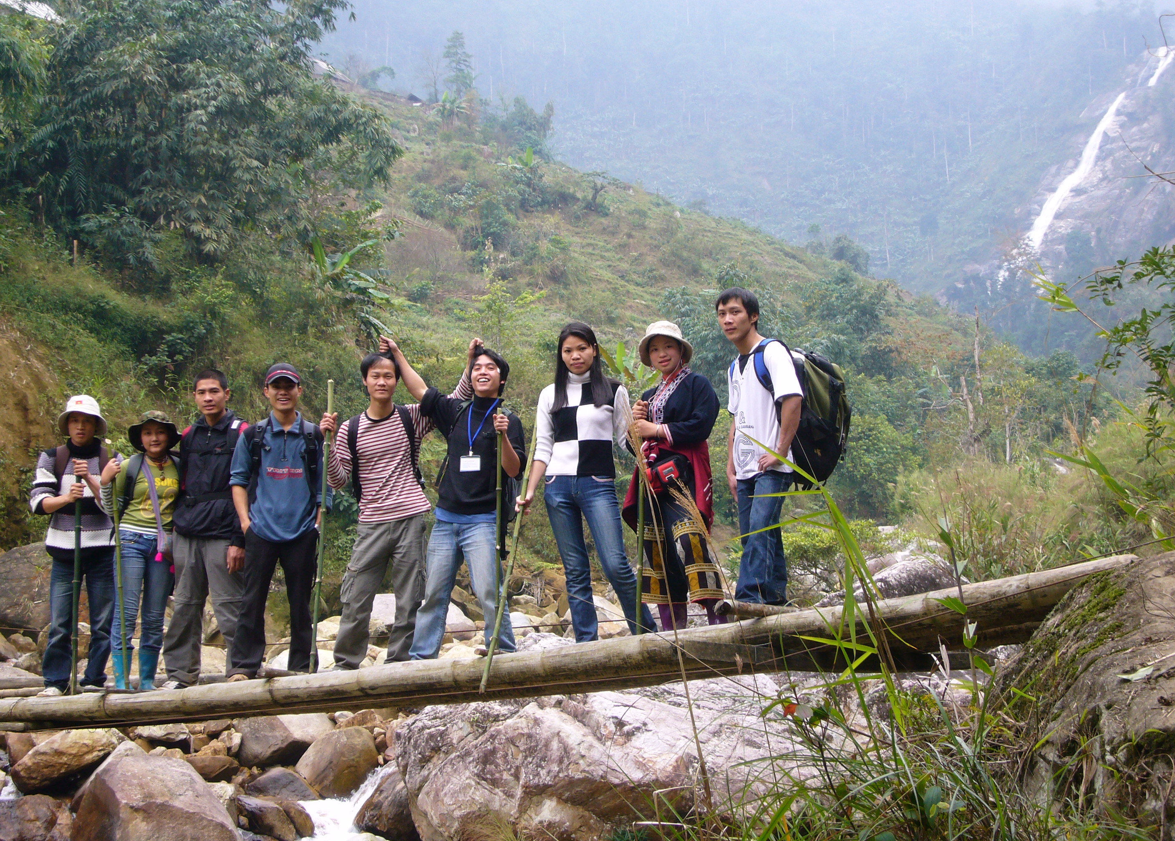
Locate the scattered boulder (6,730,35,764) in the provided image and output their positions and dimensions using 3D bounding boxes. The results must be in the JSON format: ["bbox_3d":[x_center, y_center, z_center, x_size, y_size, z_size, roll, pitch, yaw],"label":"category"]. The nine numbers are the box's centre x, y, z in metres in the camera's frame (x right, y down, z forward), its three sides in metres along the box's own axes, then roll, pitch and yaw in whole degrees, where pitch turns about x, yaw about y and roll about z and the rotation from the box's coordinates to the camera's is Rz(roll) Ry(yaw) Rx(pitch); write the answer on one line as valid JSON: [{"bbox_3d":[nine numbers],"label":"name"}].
[{"bbox_3d":[-3.417,1.974,12.900,0.210,0.230,0.220,0,1,0],"label":"scattered boulder"}]

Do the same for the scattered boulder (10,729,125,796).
[{"bbox_3d":[-3.094,2.025,12.700,0.670,0.400,0.500,0,1,0],"label":"scattered boulder"}]

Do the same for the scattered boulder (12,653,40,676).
[{"bbox_3d":[-4.186,1.830,16.000,0.250,0.190,0.220,0,1,0],"label":"scattered boulder"}]

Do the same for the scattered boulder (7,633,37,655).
[{"bbox_3d":[-4.627,1.829,17.500,0.250,0.180,0.210,0,1,0],"label":"scattered boulder"}]

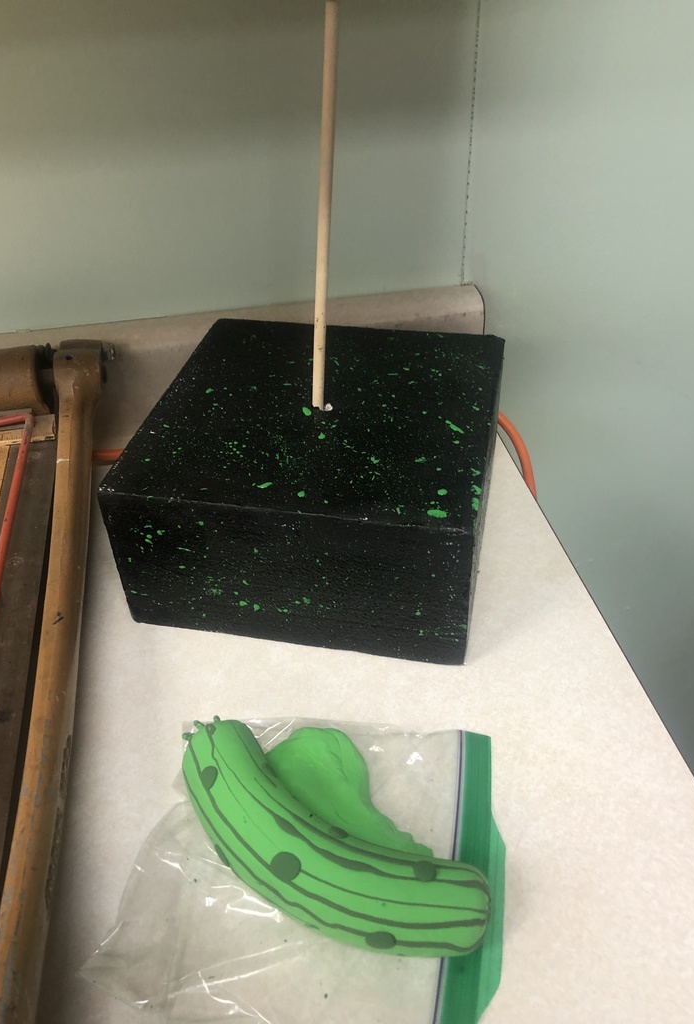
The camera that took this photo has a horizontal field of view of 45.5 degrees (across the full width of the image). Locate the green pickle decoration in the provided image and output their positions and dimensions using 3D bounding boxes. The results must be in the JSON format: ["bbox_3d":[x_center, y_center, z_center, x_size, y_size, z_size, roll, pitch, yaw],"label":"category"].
[{"bbox_3d":[-0.017,0.145,0.373,0.171,0.039,0.056,23,46,28],"label":"green pickle decoration"}]

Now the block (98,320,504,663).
[{"bbox_3d":[-0.013,-0.025,0.529,0.200,0.101,0.200,6,41,11],"label":"block"}]

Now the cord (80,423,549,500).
[{"bbox_3d":[-0.015,-0.030,0.674,0.370,0.085,0.020,-6,40,-3],"label":"cord"}]

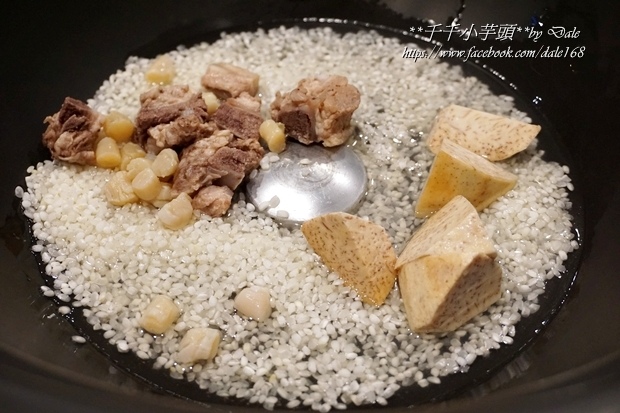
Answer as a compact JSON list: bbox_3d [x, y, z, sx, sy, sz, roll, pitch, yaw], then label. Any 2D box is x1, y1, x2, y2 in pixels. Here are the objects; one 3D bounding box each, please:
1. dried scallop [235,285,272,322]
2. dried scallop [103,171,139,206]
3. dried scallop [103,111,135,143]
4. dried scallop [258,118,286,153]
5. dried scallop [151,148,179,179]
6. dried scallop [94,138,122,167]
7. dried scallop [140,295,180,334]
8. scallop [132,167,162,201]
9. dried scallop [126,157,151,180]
[{"bbox_3d":[-0.027,0.047,0.373,0.017,0.013,0.015,-1,46,1],"label":"dried scallop"},{"bbox_3d":[-0.105,-0.010,0.428,0.018,0.014,0.015,-1,46,1],"label":"dried scallop"},{"bbox_3d":[-0.114,-0.047,0.461,0.017,0.015,0.015,-1,55,1],"label":"dried scallop"},{"bbox_3d":[-0.022,-0.041,0.450,0.013,0.013,0.017,-22,64,-18],"label":"dried scallop"},{"bbox_3d":[-0.081,-0.024,0.432,0.015,0.013,0.015,9,66,-22],"label":"dried scallop"},{"bbox_3d":[-0.116,-0.031,0.445,0.015,0.015,0.015,-1,58,1],"label":"dried scallop"},{"bbox_3d":[-0.071,0.052,0.370,0.015,0.015,0.015,17,55,17],"label":"dried scallop"},{"bbox_3d":[-0.088,-0.012,0.421,0.015,0.013,0.015,-17,57,17],"label":"scallop"},{"bbox_3d":[-0.096,-0.021,0.434,0.015,0.013,0.014,-1,46,1],"label":"dried scallop"}]

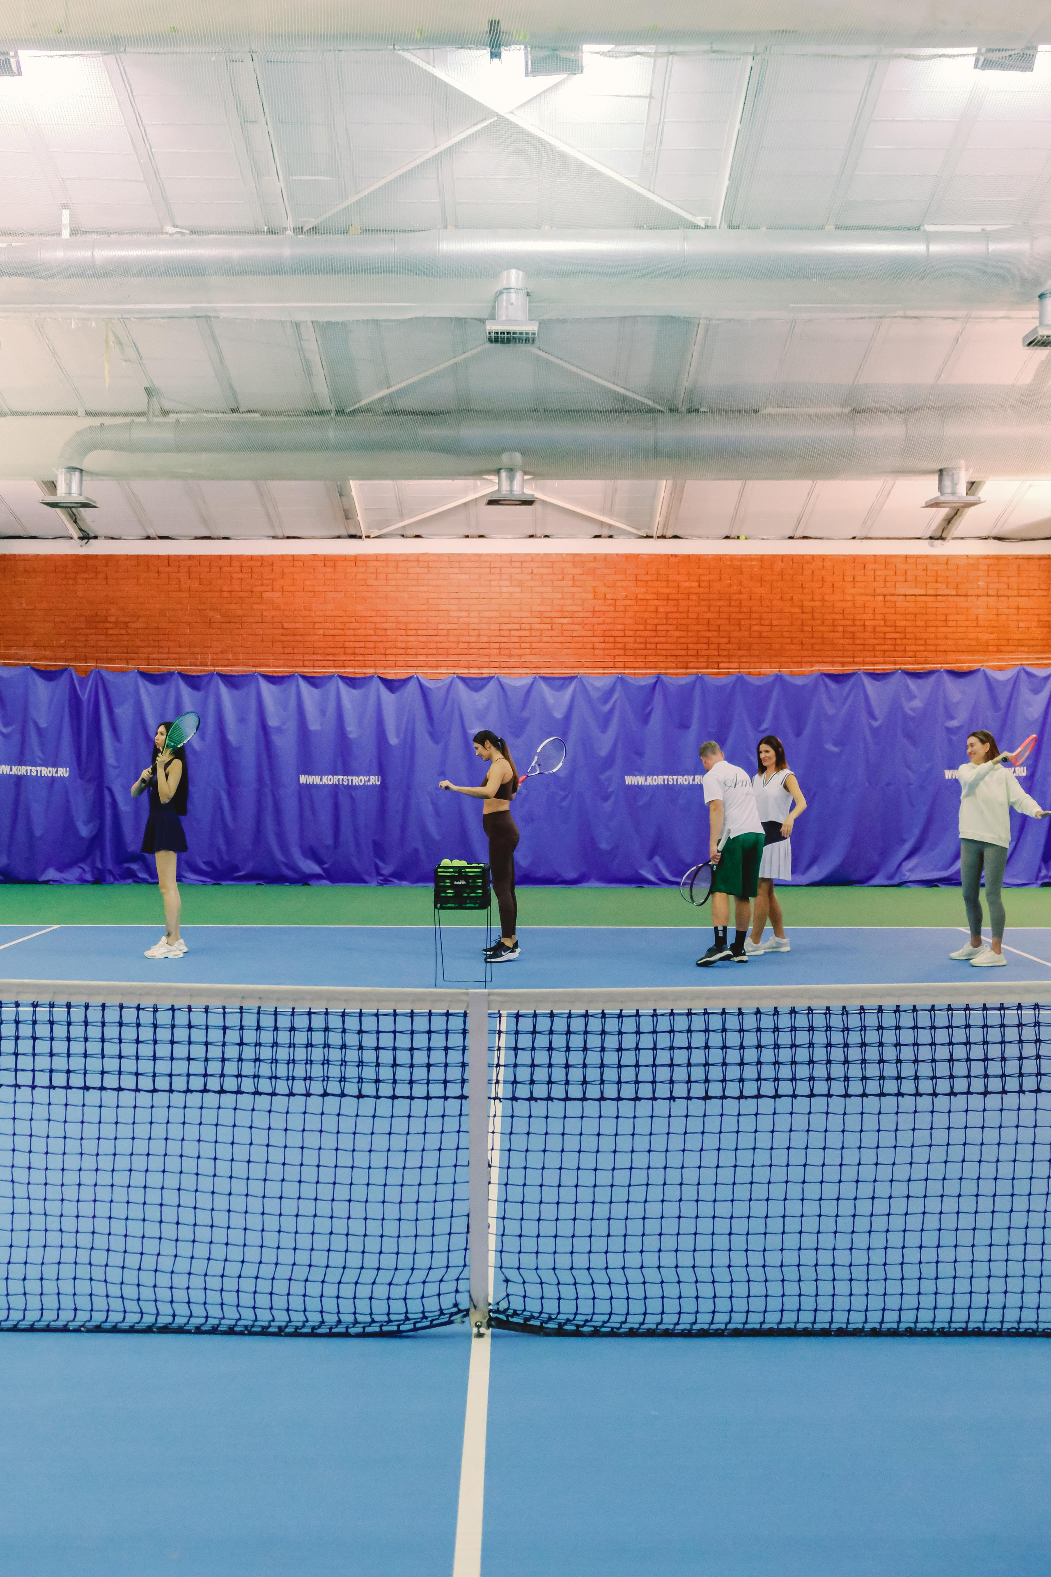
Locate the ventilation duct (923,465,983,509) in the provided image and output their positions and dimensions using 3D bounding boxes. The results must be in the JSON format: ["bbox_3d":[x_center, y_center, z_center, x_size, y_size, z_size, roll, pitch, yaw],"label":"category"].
[{"bbox_3d":[4.258,-3.002,18.300,0.460,0.375,0.440,0,1,-6],"label":"ventilation duct"}]

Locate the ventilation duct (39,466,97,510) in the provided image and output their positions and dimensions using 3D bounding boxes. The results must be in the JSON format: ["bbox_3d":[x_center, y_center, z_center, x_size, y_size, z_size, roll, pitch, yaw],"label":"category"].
[{"bbox_3d":[-4.543,-2.995,18.300,0.460,0.378,0.440,0,1,2],"label":"ventilation duct"}]

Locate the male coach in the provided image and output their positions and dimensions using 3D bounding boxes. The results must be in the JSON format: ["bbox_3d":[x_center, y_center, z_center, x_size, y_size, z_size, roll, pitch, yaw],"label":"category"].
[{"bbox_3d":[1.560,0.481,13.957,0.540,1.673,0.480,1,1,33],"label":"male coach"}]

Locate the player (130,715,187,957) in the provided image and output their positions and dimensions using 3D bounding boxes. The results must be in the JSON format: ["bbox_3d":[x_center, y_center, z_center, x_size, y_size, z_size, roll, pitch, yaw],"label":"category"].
[{"bbox_3d":[-2.844,0.392,14.316,0.450,1.819,0.430,0,1,-12],"label":"player"}]

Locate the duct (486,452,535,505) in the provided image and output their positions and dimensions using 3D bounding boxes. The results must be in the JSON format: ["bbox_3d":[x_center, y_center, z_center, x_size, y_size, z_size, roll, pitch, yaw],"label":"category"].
[{"bbox_3d":[-0.144,-3.080,18.300,0.460,0.487,0.440,0,1,-6],"label":"duct"}]

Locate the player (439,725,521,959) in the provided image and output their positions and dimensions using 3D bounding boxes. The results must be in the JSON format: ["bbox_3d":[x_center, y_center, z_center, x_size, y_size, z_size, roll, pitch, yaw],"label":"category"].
[{"bbox_3d":[-0.346,0.430,14.236,0.630,1.757,0.430,0,1,-6],"label":"player"}]

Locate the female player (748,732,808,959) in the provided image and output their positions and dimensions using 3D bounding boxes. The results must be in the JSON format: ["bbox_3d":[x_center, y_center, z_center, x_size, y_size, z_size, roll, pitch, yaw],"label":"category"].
[{"bbox_3d":[1.991,0.443,14.647,0.480,1.730,0.420,1,1,41],"label":"female player"}]

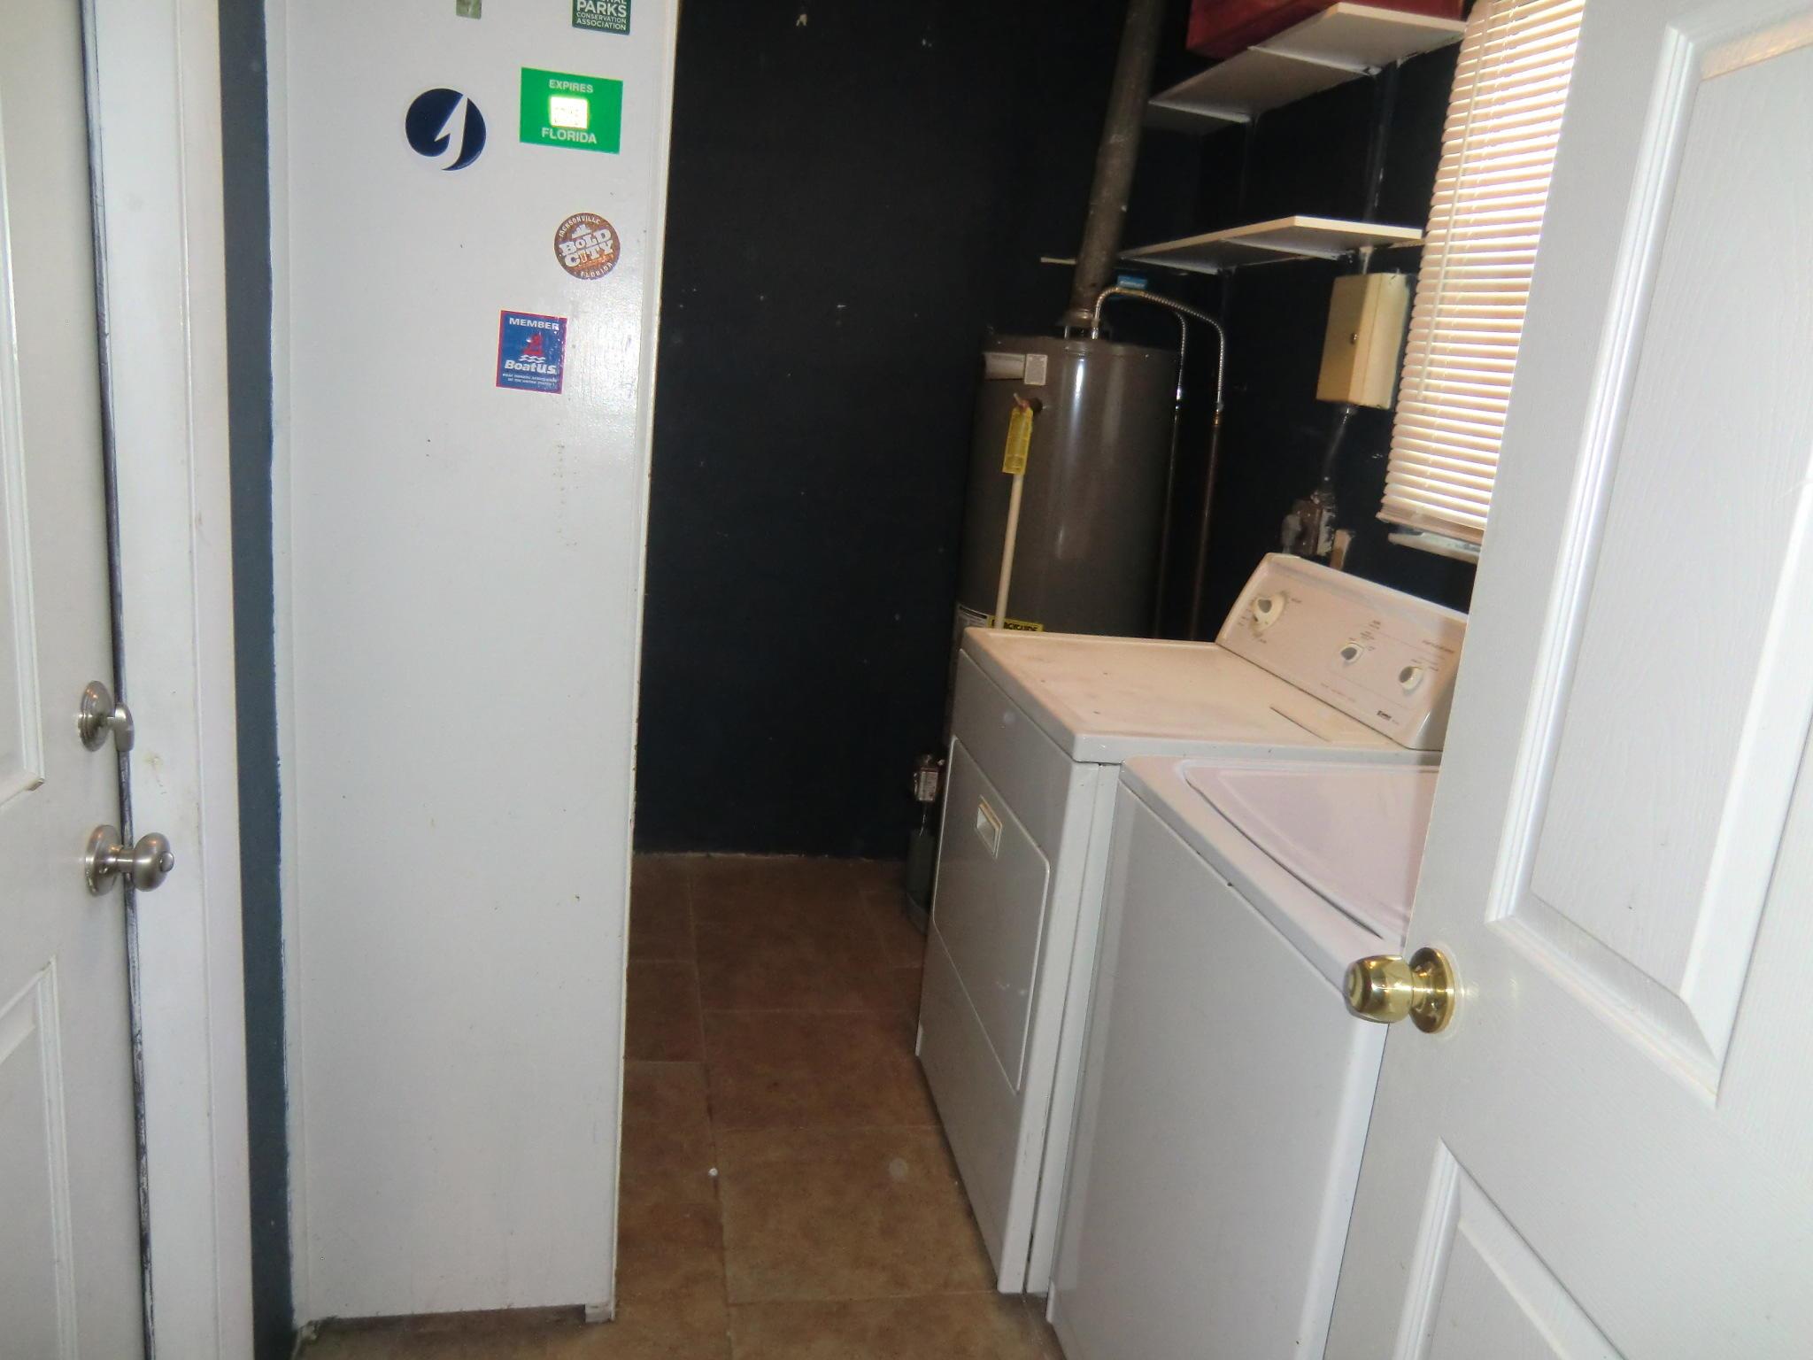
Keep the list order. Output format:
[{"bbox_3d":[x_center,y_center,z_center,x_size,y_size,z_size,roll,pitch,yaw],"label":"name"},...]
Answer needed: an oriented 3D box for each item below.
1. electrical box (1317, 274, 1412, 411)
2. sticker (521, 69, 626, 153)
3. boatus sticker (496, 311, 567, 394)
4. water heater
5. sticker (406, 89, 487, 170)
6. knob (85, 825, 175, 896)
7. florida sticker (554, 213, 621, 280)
[{"bbox_3d":[0.918,-0.685,2.538,0.086,0.250,0.135,3,13,-11],"label":"electrical box"},{"bbox_3d":[-0.390,-0.662,1.466,0.114,0.081,0.003,3,13,-11],"label":"sticker"},{"bbox_3d":[-0.453,-0.396,1.522,0.077,0.089,0.003,3,13,-11],"label":"boatus sticker"},{"bbox_3d":[0.380,-0.092,3.316,0.512,1.540,0.512,3,13,-11],"label":"water heater"},{"bbox_3d":[-0.530,-0.633,1.448,0.089,0.089,0.003,3,13,-11],"label":"sticker"},{"bbox_3d":[-0.713,0.167,1.166,0.063,0.062,0.062,3,13,-11],"label":"knob"},{"bbox_3d":[-0.381,-0.519,1.504,0.076,0.076,0.003,3,13,-11],"label":"florida sticker"}]

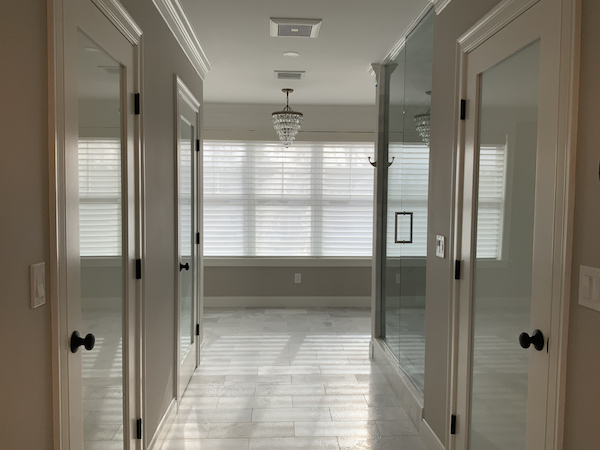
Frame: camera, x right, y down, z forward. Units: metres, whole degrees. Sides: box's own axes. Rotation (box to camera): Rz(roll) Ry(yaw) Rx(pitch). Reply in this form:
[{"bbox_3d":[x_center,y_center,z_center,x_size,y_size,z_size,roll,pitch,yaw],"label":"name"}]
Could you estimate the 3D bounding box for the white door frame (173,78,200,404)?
[{"bbox_3d":[-0.854,0.116,3.661,0.110,2.148,0.948,1,3,-3],"label":"white door frame"}]

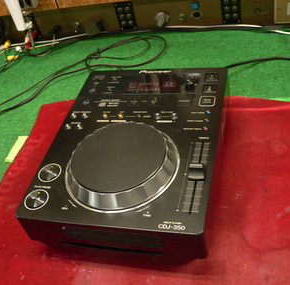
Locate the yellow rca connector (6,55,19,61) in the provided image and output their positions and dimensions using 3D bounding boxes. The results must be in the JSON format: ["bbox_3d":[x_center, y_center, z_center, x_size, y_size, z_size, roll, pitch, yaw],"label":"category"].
[{"bbox_3d":[-0.304,-0.194,0.908,0.033,0.011,0.011,-15,43,0],"label":"yellow rca connector"}]

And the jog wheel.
[{"bbox_3d":[-0.029,0.021,0.470,0.139,0.019,0.139,-8,43,7],"label":"jog wheel"}]

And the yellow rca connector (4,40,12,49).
[{"bbox_3d":[-0.330,-0.236,0.953,0.011,0.011,0.030,3,53,18],"label":"yellow rca connector"}]

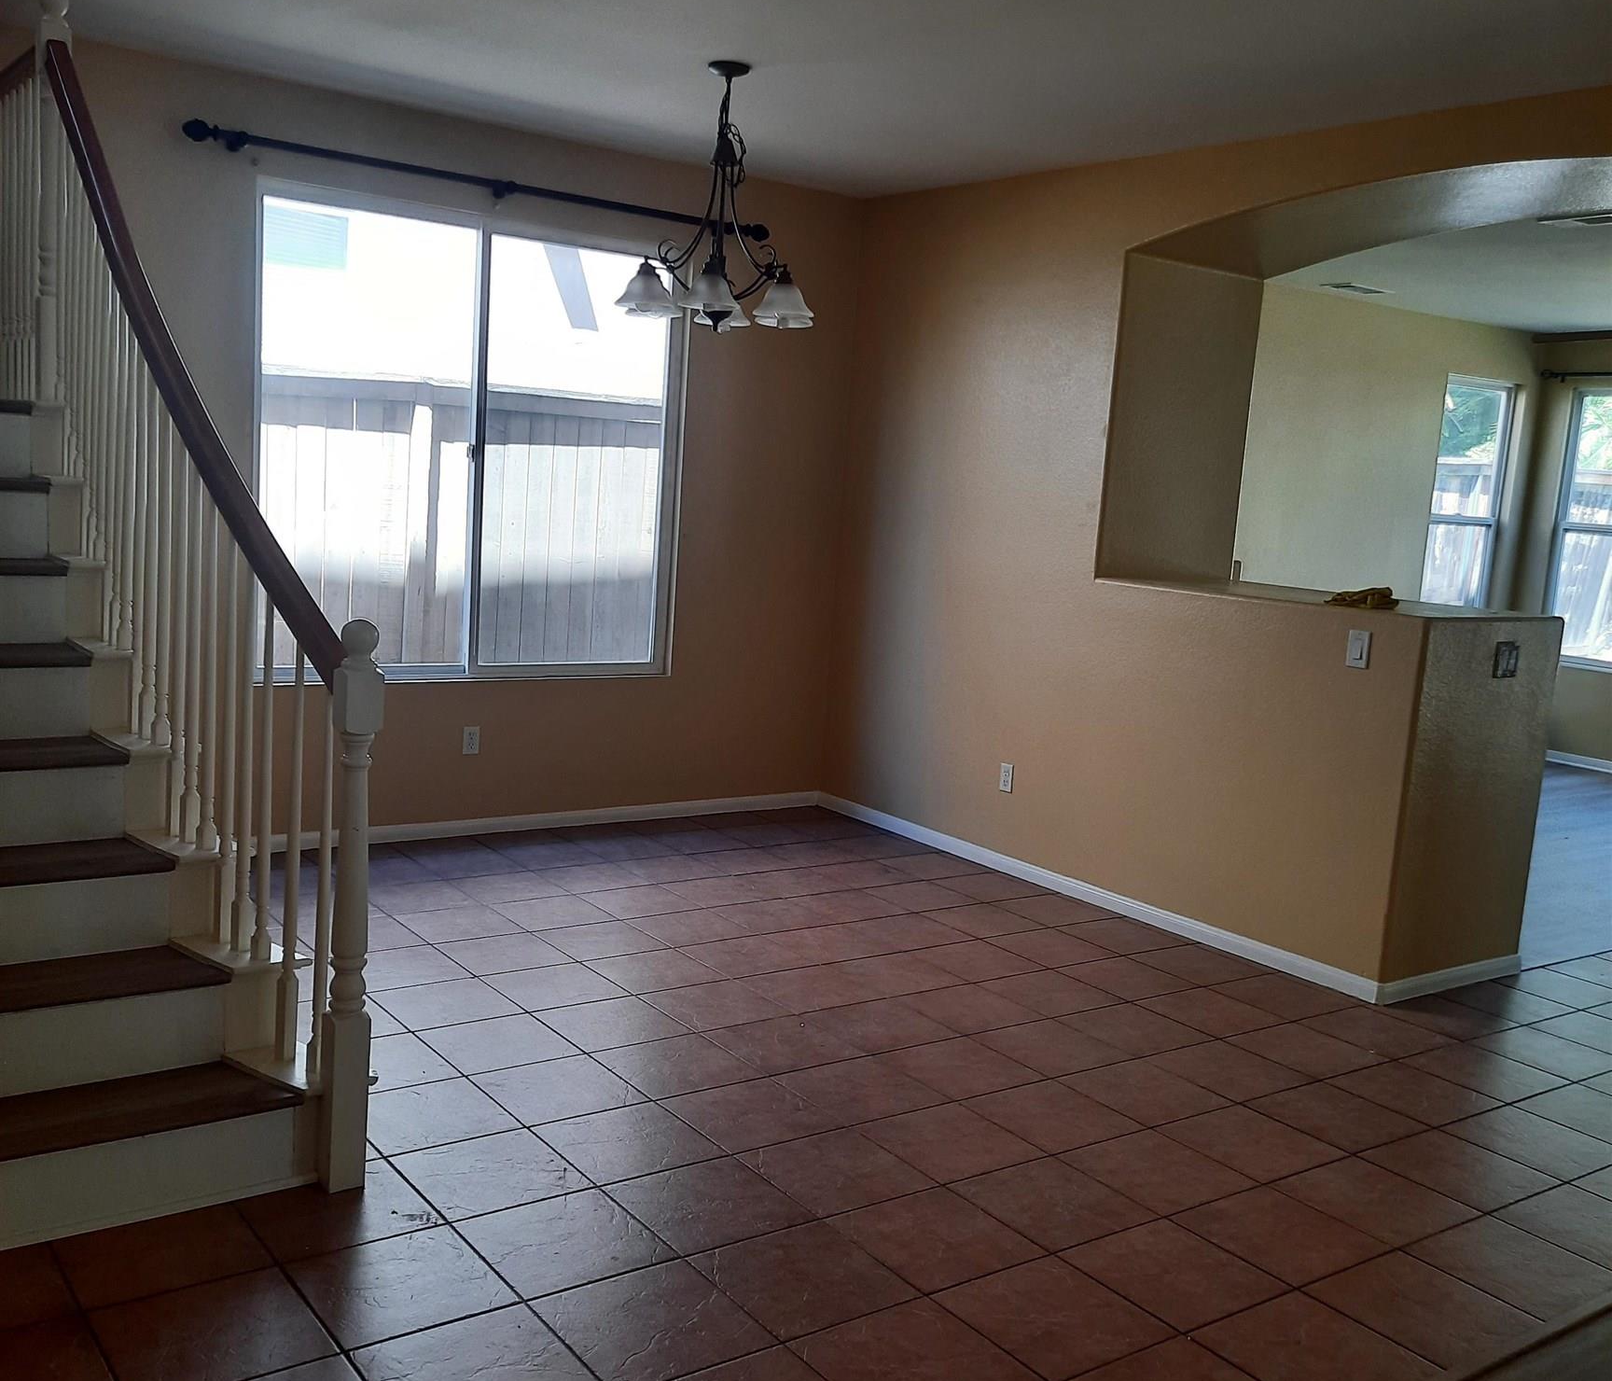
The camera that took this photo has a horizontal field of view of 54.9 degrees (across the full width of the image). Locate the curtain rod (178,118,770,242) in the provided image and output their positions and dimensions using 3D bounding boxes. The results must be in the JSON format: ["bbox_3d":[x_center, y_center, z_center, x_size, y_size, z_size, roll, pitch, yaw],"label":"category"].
[{"bbox_3d":[-1.115,-1.869,5.785,2.331,0.080,0.135,-2,10,-36],"label":"curtain rod"}]

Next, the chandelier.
[{"bbox_3d":[-0.255,-1.518,4.813,0.620,0.790,0.660,4,8,1],"label":"chandelier"}]

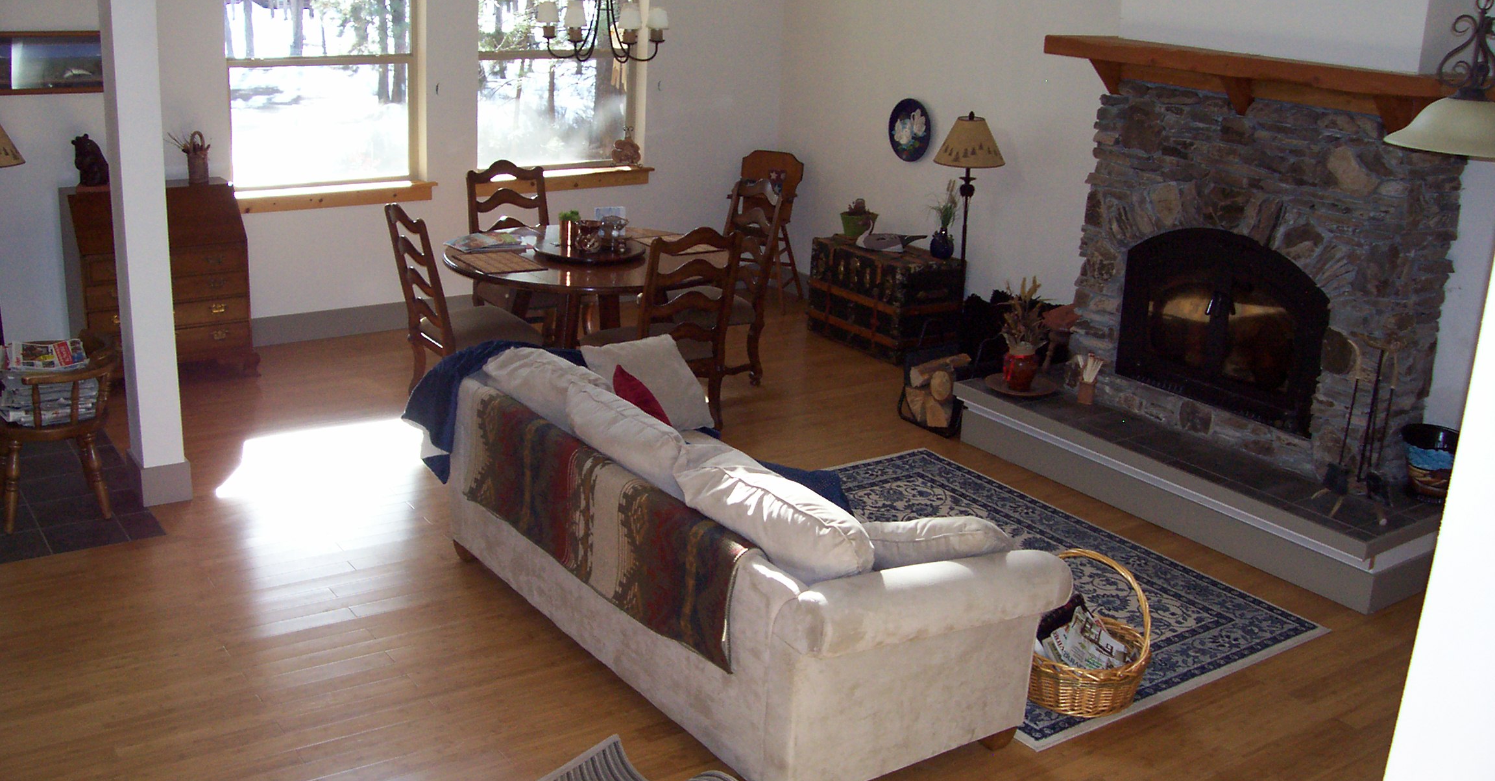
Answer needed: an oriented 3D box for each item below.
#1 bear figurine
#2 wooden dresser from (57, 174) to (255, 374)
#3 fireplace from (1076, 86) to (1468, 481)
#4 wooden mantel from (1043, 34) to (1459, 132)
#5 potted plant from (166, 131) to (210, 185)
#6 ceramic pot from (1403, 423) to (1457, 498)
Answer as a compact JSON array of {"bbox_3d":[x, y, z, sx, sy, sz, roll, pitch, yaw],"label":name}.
[{"bbox_3d":[-3.465,-1.219,7.745,0.159,0.278,0.208,14,20,34],"label":"bear figurine"},{"bbox_3d":[-3.216,-0.586,8.029,0.884,1.040,0.477,-9,21,-34],"label":"wooden dresser"},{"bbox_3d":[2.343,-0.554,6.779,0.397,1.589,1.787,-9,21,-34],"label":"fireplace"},{"bbox_3d":[2.174,-1.332,6.390,0.427,0.268,2.006,-9,21,-34],"label":"wooden mantel"},{"bbox_3d":[-2.953,-1.231,7.776,0.210,0.290,0.140,-10,22,-35],"label":"potted plant"},{"bbox_3d":[2.856,0.307,6.101,0.320,0.270,0.320,3,18,-1],"label":"ceramic pot"}]

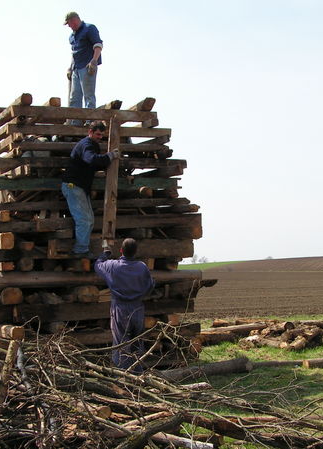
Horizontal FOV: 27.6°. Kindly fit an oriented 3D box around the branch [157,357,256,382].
[{"bbox_3d":[0.547,1.957,8.864,1.517,0.200,0.210,2,-4,-32],"label":"branch"}]

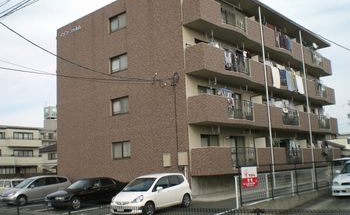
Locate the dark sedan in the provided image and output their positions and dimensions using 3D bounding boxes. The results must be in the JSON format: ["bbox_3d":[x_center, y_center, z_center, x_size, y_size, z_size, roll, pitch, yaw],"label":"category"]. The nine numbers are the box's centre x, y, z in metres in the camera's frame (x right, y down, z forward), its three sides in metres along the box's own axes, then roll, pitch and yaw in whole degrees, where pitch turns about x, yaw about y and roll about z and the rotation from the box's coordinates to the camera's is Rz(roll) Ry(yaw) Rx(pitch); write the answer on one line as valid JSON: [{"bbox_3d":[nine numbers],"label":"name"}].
[{"bbox_3d":[-4.458,4.463,20.218,1.730,1.420,4.660,-10,-9,41],"label":"dark sedan"}]

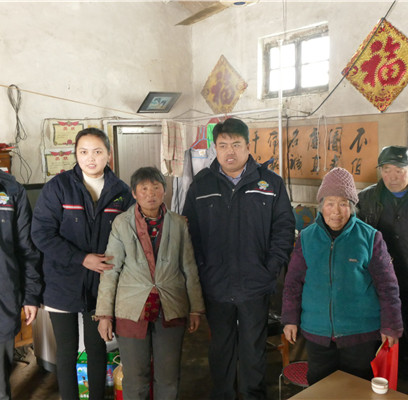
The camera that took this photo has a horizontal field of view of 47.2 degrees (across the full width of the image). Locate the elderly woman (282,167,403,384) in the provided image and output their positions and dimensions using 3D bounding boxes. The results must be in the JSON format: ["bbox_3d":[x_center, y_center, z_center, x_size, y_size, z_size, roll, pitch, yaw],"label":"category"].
[{"bbox_3d":[0.630,0.575,2.140,0.540,1.440,0.340,2,4,26],"label":"elderly woman"}]

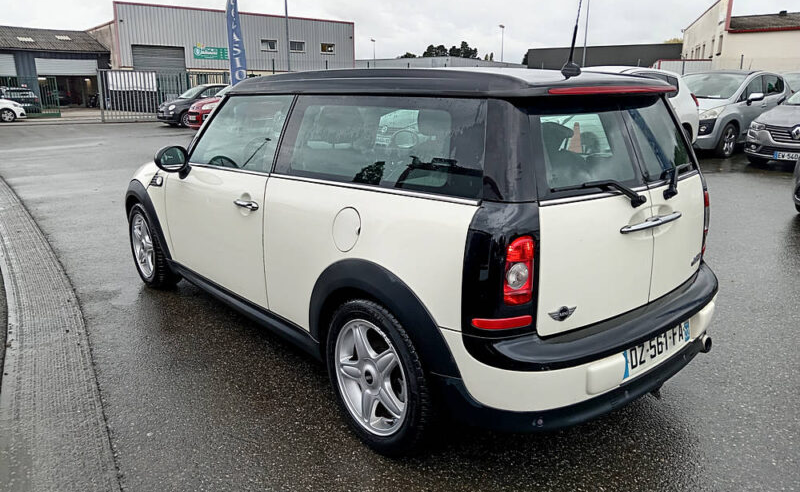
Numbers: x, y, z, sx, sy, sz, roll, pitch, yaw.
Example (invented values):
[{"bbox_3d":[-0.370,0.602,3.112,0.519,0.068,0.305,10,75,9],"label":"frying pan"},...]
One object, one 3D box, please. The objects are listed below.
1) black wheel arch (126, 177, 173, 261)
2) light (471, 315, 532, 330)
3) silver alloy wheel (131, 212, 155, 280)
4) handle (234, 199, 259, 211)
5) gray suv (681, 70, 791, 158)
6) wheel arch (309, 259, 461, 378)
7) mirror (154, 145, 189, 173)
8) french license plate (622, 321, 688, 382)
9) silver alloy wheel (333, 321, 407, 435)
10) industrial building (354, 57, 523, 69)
[{"bbox_3d":[-1.701,-0.224,3.905,0.110,0.430,0.840,-12,19,-39],"label":"black wheel arch"},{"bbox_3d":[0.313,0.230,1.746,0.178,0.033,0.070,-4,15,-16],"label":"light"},{"bbox_3d":[-1.728,-0.003,4.057,0.170,0.436,0.436,-12,19,-39],"label":"silver alloy wheel"},{"bbox_3d":[-0.722,-0.189,2.712,0.050,0.040,0.205,-12,19,-39],"label":"handle"},{"bbox_3d":[6.580,-2.785,11.990,4.360,1.640,1.840,-11,18,-36],"label":"gray suv"},{"bbox_3d":[-0.083,0.251,2.064,0.100,0.410,0.840,-12,19,-39],"label":"wheel arch"},{"bbox_3d":[-1.254,-0.485,3.163,0.188,0.142,0.112,-12,19,-39],"label":"mirror"},{"bbox_3d":[0.952,0.361,2.119,0.520,0.110,0.018,-12,12,-39],"label":"french license plate"},{"bbox_3d":[-0.057,0.478,2.201,0.170,0.440,0.440,-12,19,-39],"label":"silver alloy wheel"},{"bbox_3d":[4.907,-25.983,91.131,20.000,5.354,27.000,9,17,31],"label":"industrial building"}]

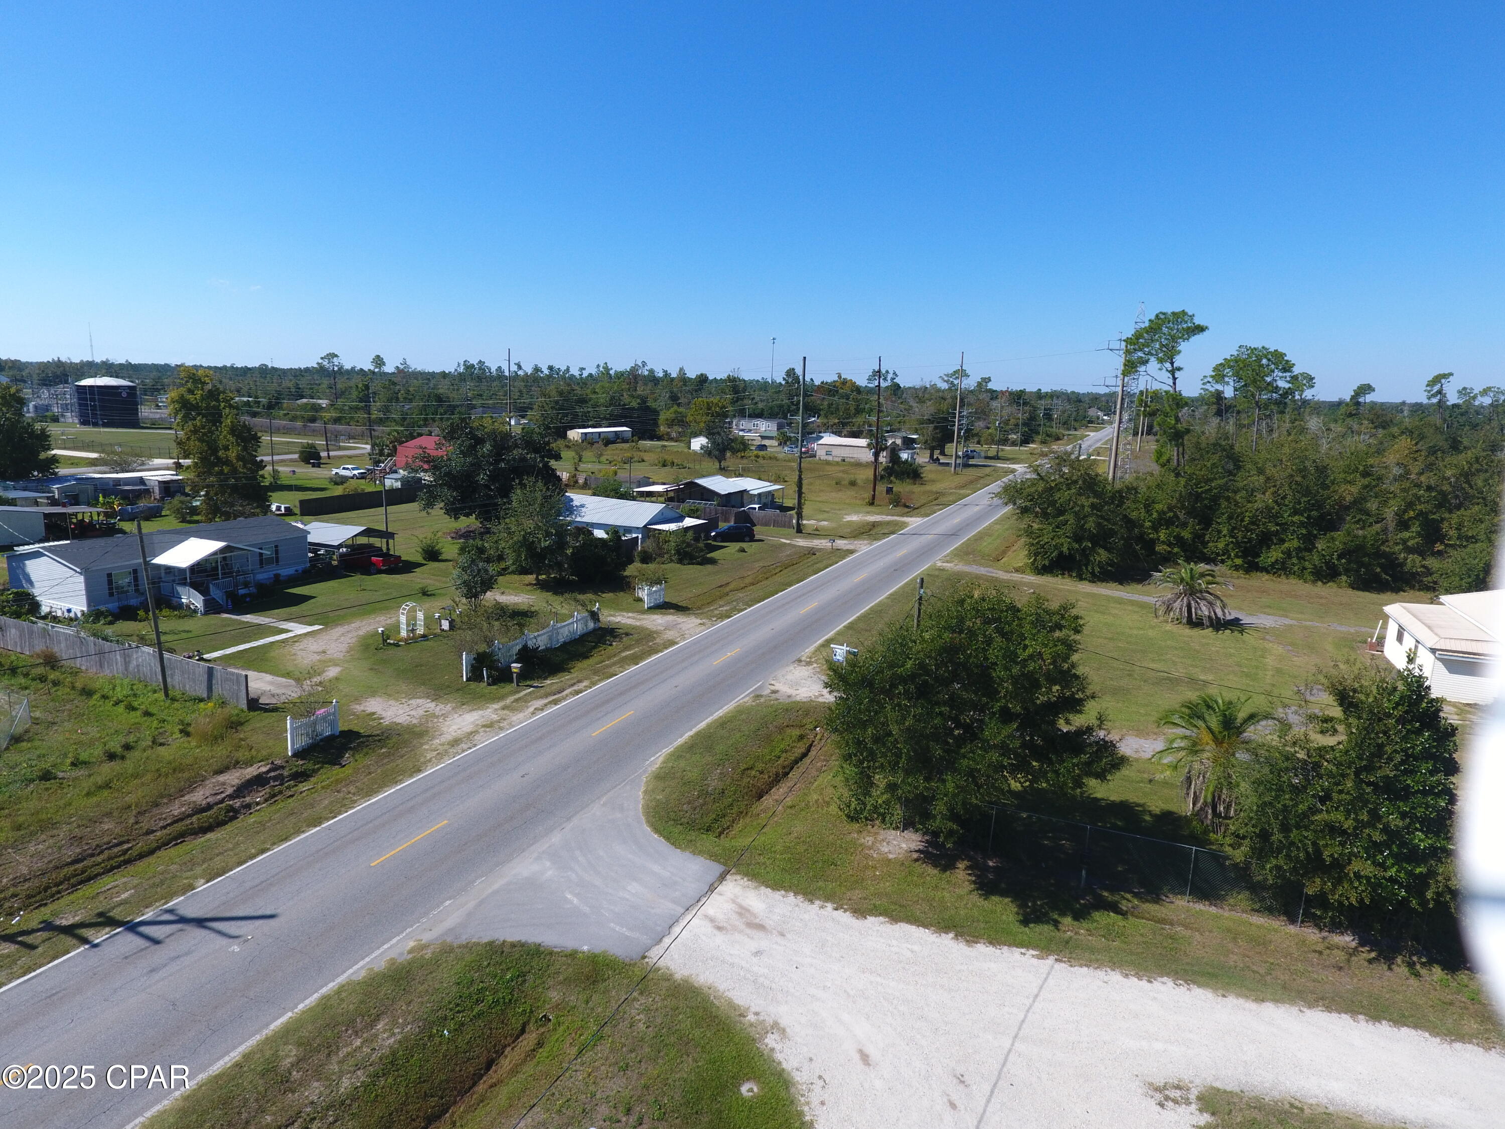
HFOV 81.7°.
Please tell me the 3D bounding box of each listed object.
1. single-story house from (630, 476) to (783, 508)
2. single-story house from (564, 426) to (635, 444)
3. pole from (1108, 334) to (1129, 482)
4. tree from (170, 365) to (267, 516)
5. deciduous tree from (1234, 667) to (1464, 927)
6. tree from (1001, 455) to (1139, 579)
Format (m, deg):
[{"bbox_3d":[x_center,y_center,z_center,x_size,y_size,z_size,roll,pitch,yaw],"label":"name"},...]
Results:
[{"bbox_3d":[-5.496,-9.450,111.835,14.400,4.100,15.400,7,13,24],"label":"single-story house"},{"bbox_3d":[-39.726,-33.723,227.094,5.000,4.000,22.500,7,13,24],"label":"single-story house"},{"bbox_3d":[63.367,-26.030,150.300,0.600,24.800,0.600,7,13,24],"label":"pole"},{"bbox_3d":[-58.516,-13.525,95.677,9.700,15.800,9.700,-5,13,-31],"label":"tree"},{"bbox_3d":[19.256,7.085,28.277,6.000,7.200,5.500,10,15,37],"label":"deciduous tree"},{"bbox_3d":[28.462,-4.634,78.232,11.600,10.200,10.800,6,13,20],"label":"tree"}]

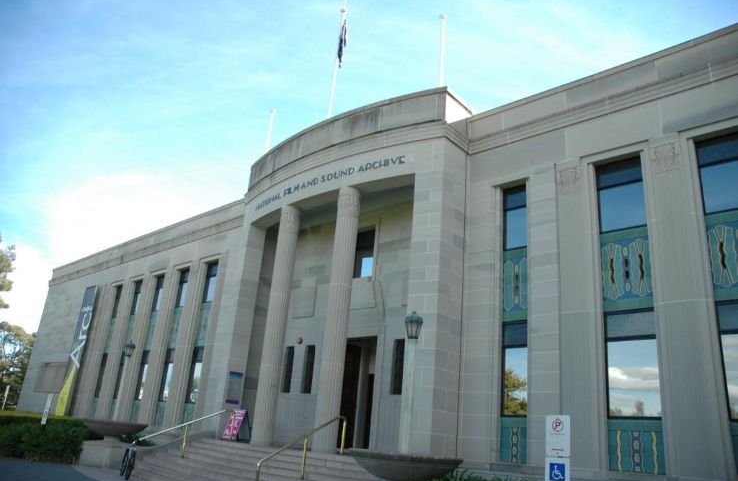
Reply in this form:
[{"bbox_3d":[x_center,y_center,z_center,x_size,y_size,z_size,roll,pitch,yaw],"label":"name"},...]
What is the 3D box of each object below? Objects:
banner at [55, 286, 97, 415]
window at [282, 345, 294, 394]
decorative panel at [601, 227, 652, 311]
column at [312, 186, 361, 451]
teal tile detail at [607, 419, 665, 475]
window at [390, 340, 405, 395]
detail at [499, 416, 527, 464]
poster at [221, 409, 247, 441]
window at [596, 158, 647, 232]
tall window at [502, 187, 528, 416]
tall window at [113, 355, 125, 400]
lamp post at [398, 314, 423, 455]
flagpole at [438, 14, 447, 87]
[{"bbox_3d":[-16.224,6.007,30.642,1.370,7.100,0.180,-13,-27,40],"label":"banner"},{"bbox_3d":[-2.791,4.621,19.675,0.430,1.640,0.150,-13,-27,40],"label":"window"},{"bbox_3d":[5.753,0.630,12.382,1.050,1.900,0.100,-13,-27,40],"label":"decorative panel"},{"bbox_3d":[-0.931,2.244,17.510,0.753,8.298,0.753,5,-20,2],"label":"column"},{"bbox_3d":[5.364,4.130,11.123,1.060,1.020,0.100,-13,-27,40],"label":"teal tile detail"},{"bbox_3d":[0.988,4.162,18.143,0.509,1.812,0.204,-13,-27,40],"label":"window"},{"bbox_3d":[3.360,4.628,12.859,0.690,1.010,0.100,-13,-27,40],"label":"detail"},{"bbox_3d":[-4.401,6.183,18.457,0.662,1.018,0.713,-7,-23,29],"label":"poster"},{"bbox_3d":[5.930,-1.118,13.028,1.050,1.860,0.120,-13,-27,40],"label":"window"},{"bbox_3d":[4.195,1.553,15.909,0.774,6.781,0.204,-13,-27,40],"label":"tall window"},{"bbox_3d":[-13.810,7.560,30.935,1.206,2.627,0.204,-13,-27,40],"label":"tall window"},{"bbox_3d":[0.843,3.073,11.393,0.387,3.217,0.387,-13,-27,40],"label":"lamp post"},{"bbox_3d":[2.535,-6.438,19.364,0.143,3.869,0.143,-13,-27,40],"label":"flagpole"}]

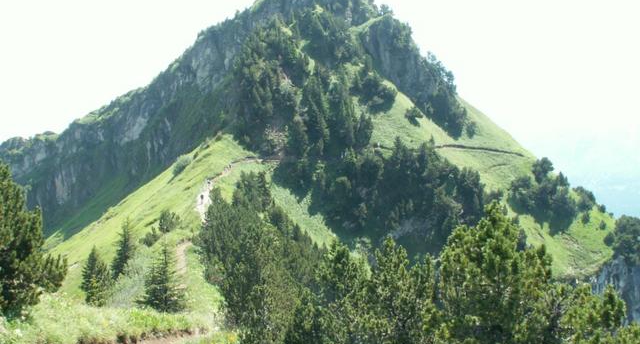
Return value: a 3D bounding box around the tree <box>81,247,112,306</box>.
[{"bbox_3d":[-7.944,3.714,23.000,1.100,2.180,1.100,0,1,0],"label":"tree"}]

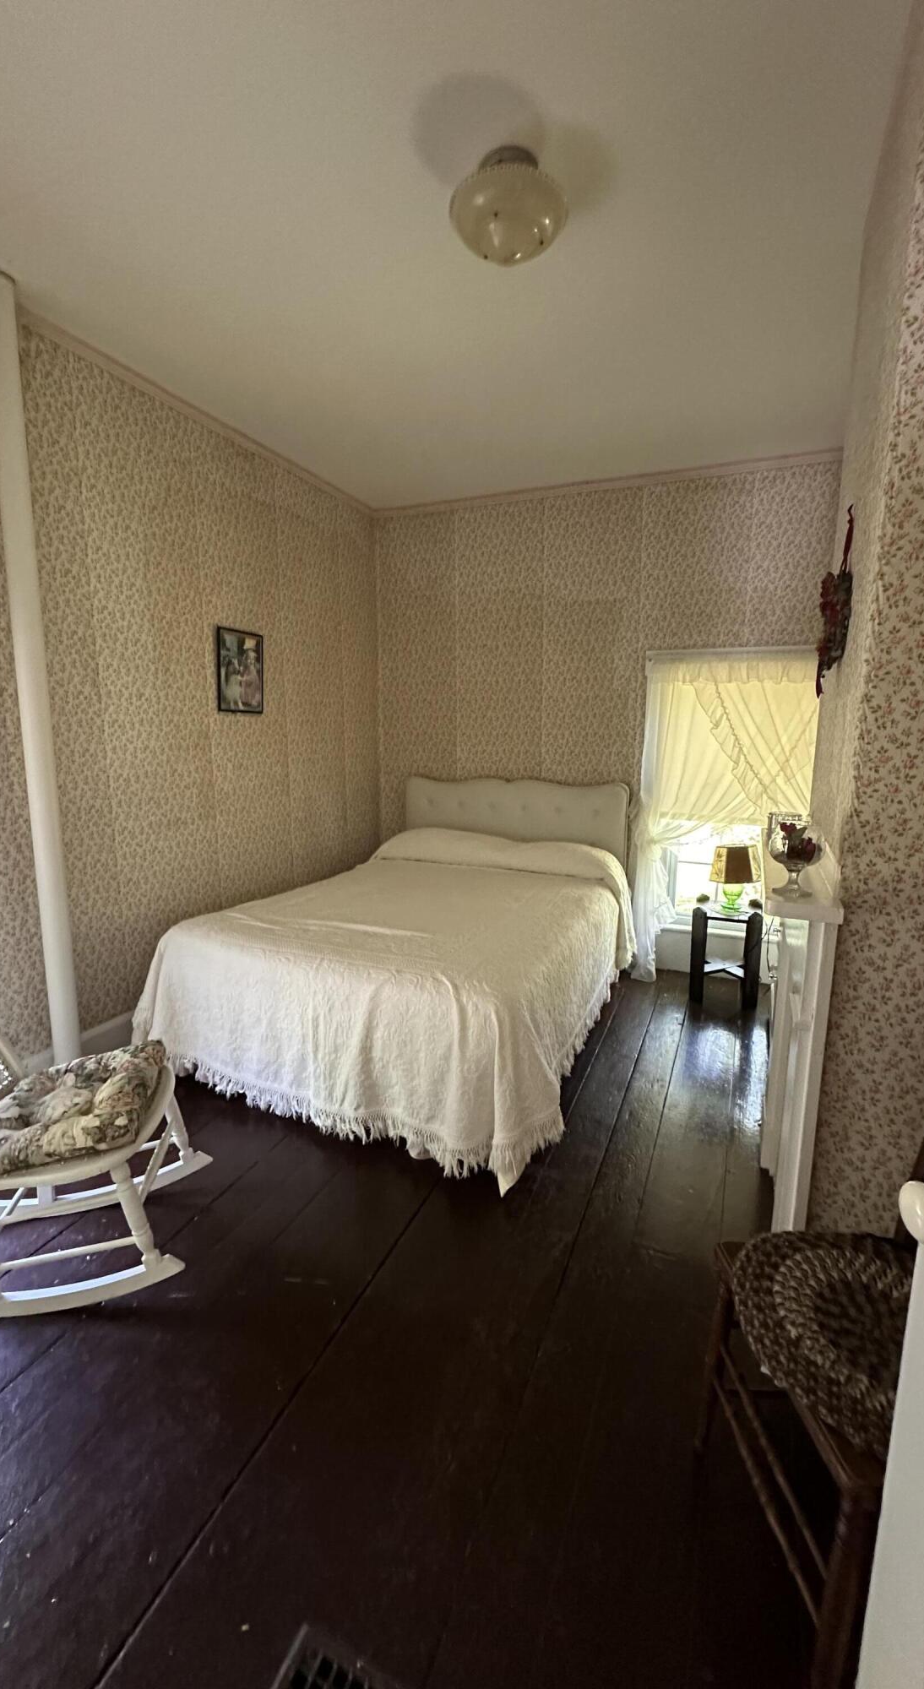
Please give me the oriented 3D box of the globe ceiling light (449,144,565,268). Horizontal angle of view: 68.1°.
[{"bbox_3d":[0.118,-1.529,1.681,0.283,0.168,0.283,0,10,0],"label":"globe ceiling light"}]

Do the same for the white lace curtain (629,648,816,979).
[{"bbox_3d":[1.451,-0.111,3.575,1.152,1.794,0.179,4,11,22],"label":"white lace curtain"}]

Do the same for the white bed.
[{"bbox_3d":[-0.140,0.449,3.195,1.663,0.766,2.077,4,11,22],"label":"white bed"}]

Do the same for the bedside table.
[{"bbox_3d":[1.365,0.546,3.547,0.338,0.506,0.345,4,11,22],"label":"bedside table"}]

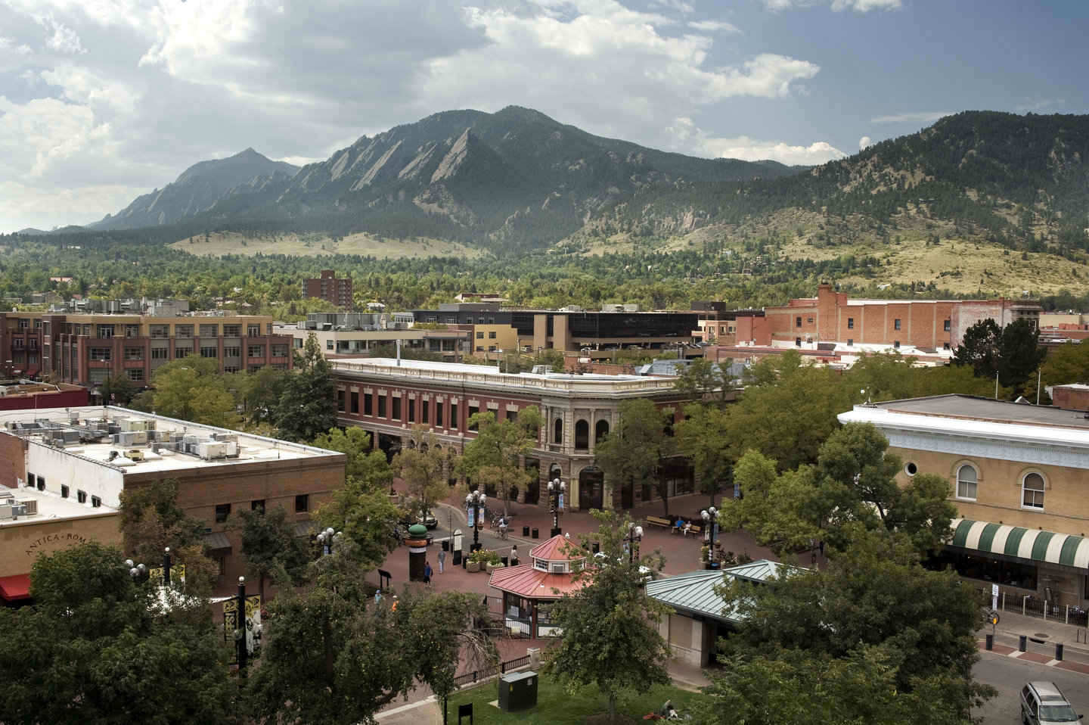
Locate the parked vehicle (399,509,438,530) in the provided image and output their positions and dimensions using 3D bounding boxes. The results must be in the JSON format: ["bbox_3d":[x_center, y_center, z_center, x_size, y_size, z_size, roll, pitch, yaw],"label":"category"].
[{"bbox_3d":[-11.147,12.807,89.279,1.850,1.600,4.600,-2,4,-43],"label":"parked vehicle"}]

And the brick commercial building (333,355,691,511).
[{"bbox_3d":[-5.175,6.775,118.885,17.300,12.300,43.500,-2,4,-43],"label":"brick commercial building"}]

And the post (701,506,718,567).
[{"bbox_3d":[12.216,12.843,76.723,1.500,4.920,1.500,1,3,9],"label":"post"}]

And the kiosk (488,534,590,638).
[{"bbox_3d":[0.914,12.654,62.315,8.200,5.100,8.200,1,3,1],"label":"kiosk"}]

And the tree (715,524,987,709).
[{"bbox_3d":[11.631,11.380,39.963,10.444,10.306,10.444,1,3,17],"label":"tree"}]

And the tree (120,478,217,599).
[{"bbox_3d":[-22.983,11.196,64.665,6.000,8.470,5.600,0,3,-20],"label":"tree"}]

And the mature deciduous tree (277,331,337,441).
[{"bbox_3d":[-26.013,4.393,115.576,6.600,15.570,6.600,-2,4,-42],"label":"mature deciduous tree"}]

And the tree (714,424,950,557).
[{"bbox_3d":[20.442,9.887,73.580,14.800,11.370,11.500,2,3,16],"label":"tree"}]

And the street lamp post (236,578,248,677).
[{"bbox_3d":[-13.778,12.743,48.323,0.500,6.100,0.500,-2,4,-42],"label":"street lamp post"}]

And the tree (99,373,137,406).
[{"bbox_3d":[-71.466,5.871,177.574,6.200,8.760,6.000,0,3,-22],"label":"tree"}]

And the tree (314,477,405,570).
[{"bbox_3d":[-12.135,11.077,69.021,5.900,7.280,5.900,0,3,0],"label":"tree"}]

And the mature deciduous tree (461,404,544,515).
[{"bbox_3d":[-3.757,8.675,93.106,7.300,9.680,7.300,0,3,0],"label":"mature deciduous tree"}]

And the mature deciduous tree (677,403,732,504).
[{"bbox_3d":[15.424,8.925,102.572,5.600,10.220,5.600,1,3,9],"label":"mature deciduous tree"}]

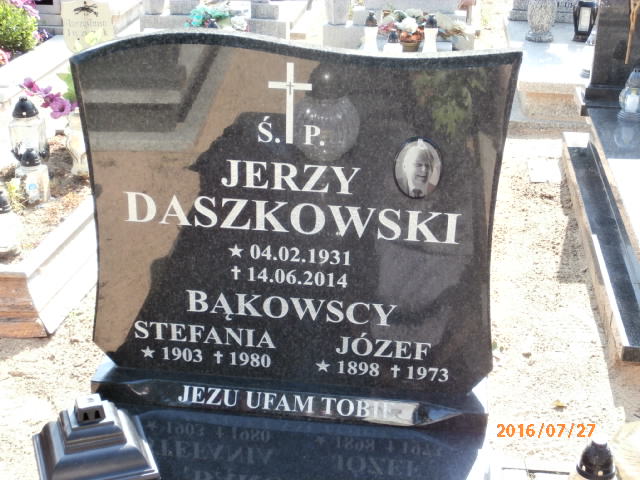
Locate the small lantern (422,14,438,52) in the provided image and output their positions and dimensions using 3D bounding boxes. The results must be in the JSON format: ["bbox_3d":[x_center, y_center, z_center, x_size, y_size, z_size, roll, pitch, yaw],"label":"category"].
[{"bbox_3d":[0.519,-0.968,4.950,0.064,0.185,0.064,4,27,5],"label":"small lantern"}]

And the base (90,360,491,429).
[{"bbox_3d":[-0.058,0.293,2.177,0.800,0.042,0.180,4,27,5],"label":"base"}]

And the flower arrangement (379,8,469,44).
[{"bbox_3d":[0.494,-1.018,5.050,0.410,0.175,0.230,4,27,5],"label":"flower arrangement"}]

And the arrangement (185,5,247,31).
[{"bbox_3d":[-0.516,-1.093,5.200,0.295,0.120,0.190,4,27,5],"label":"arrangement"}]

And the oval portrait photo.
[{"bbox_3d":[0.177,-0.126,1.891,0.087,0.118,0.012,4,27,5],"label":"oval portrait photo"}]

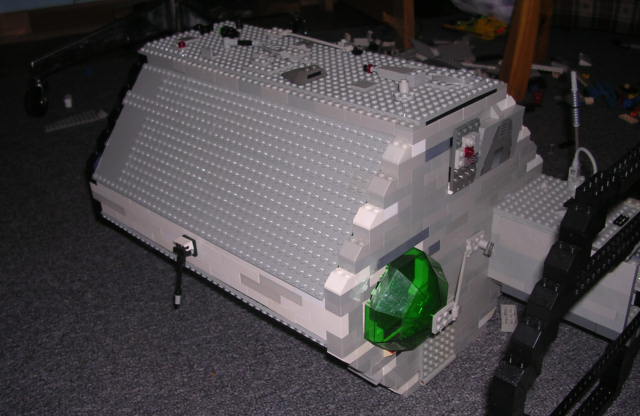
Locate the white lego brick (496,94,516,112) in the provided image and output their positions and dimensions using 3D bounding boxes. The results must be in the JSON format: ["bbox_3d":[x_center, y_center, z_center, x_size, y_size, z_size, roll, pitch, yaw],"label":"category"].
[{"bbox_3d":[0.150,-0.090,0.589,0.016,0.011,0.032,23,37,39],"label":"white lego brick"}]

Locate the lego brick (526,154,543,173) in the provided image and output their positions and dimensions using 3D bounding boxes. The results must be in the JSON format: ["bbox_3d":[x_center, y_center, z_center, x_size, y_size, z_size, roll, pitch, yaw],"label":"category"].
[{"bbox_3d":[0.197,-0.046,0.664,0.016,0.011,0.031,23,37,39],"label":"lego brick"}]

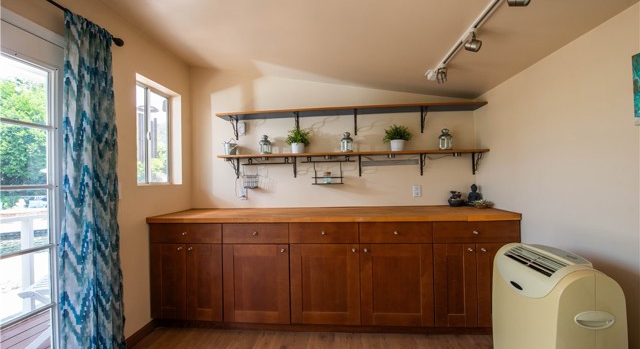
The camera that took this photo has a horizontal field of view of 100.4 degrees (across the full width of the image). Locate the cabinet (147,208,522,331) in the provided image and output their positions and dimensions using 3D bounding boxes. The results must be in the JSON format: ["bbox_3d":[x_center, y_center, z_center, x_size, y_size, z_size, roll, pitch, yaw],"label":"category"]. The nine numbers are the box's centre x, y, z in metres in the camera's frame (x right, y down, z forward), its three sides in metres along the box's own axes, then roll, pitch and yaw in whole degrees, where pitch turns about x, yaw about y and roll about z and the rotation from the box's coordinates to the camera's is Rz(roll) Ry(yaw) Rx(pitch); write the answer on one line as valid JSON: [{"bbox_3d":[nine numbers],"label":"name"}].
[{"bbox_3d":[0.065,0.783,2.338,2.838,0.914,0.653,-1,-1,4],"label":"cabinet"}]

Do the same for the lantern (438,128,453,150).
[{"bbox_3d":[1.164,-0.314,2.468,0.127,0.210,0.127,-1,-1,4],"label":"lantern"}]

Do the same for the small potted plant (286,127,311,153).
[{"bbox_3d":[-0.201,-0.316,2.573,0.240,0.267,0.233,-1,-1,4],"label":"small potted plant"}]

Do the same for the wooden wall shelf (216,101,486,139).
[{"bbox_3d":[0.256,-0.494,2.544,2.449,0.214,0.251,-1,-1,4],"label":"wooden wall shelf"}]

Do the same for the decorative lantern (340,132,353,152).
[{"bbox_3d":[0.258,-0.296,2.539,0.127,0.210,0.127,-1,-1,4],"label":"decorative lantern"}]

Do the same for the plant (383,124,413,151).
[{"bbox_3d":[0.733,-0.333,2.499,0.268,0.265,0.260,-1,-1,4],"label":"plant"}]

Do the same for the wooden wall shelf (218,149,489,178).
[{"bbox_3d":[0.269,-0.084,2.537,2.447,0.214,0.251,-1,-1,4],"label":"wooden wall shelf"}]

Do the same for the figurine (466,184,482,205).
[{"bbox_3d":[1.423,0.202,2.457,0.155,0.203,0.100,-2,-1,31],"label":"figurine"}]

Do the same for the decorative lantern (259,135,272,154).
[{"bbox_3d":[-0.528,-0.280,2.601,0.127,0.210,0.127,-1,-1,4],"label":"decorative lantern"}]

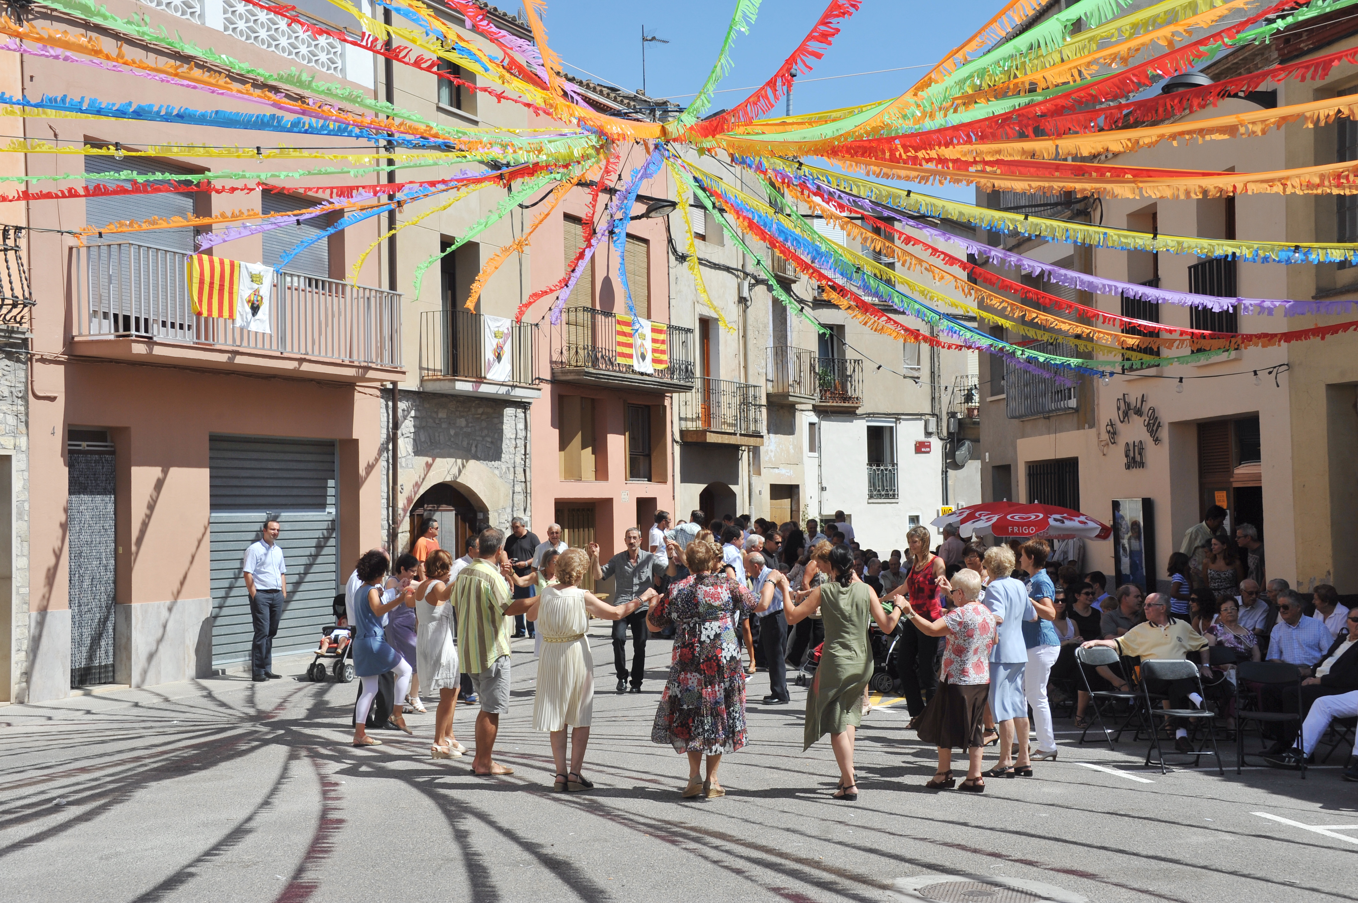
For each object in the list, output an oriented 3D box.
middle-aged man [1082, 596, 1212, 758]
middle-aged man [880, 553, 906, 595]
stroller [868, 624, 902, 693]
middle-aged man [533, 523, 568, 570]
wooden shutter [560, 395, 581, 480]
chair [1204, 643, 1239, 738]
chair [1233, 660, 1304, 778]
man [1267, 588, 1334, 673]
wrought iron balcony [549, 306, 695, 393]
[{"bbox_3d":[3.632,1.712,14.121,0.950,1.210,0.800,-1,-2,6],"label":"middle-aged man"},{"bbox_3d":[2.956,2.080,24.900,0.550,1.270,0.750,-1,-2,6],"label":"middle-aged man"},{"bbox_3d":[2.184,2.011,18.300,0.750,0.900,0.500,0,-3,-38],"label":"stroller"},{"bbox_3d":[-1.596,1.753,22.400,0.530,1.740,0.340,-1,-2,-7],"label":"middle-aged man"},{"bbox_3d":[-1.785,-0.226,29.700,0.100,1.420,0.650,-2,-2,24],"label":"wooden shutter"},{"bbox_3d":[4.237,1.897,14.100,0.460,0.800,0.480,-1,-2,-3],"label":"chair"},{"bbox_3d":[3.988,1.798,12.200,0.450,0.760,0.460,-2,-2,27],"label":"chair"},{"bbox_3d":[4.738,1.673,13.921,0.550,1.220,0.800,-2,-2,27],"label":"man"},{"bbox_3d":[-0.890,-1.656,30.542,0.620,1.120,4.641,-2,-3,22],"label":"wrought iron balcony"}]

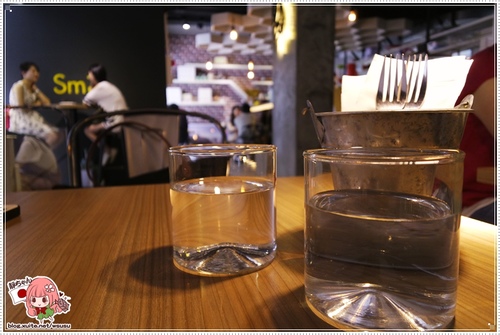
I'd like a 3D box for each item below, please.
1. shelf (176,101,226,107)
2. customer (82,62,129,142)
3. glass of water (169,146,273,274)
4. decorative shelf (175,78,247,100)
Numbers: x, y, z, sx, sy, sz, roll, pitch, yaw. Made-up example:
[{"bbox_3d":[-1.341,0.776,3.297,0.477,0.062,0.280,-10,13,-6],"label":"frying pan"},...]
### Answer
[{"bbox_3d":[-0.939,-1.222,6.394,1.000,0.085,0.250,-3,8,-14],"label":"shelf"},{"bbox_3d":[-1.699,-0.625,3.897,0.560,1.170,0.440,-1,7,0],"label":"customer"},{"bbox_3d":[-0.020,0.028,0.266,0.083,0.086,0.083,-1,7,0],"label":"glass of water"},{"bbox_3d":[-0.758,-1.488,6.410,1.500,0.410,0.250,-3,8,-14],"label":"decorative shelf"}]

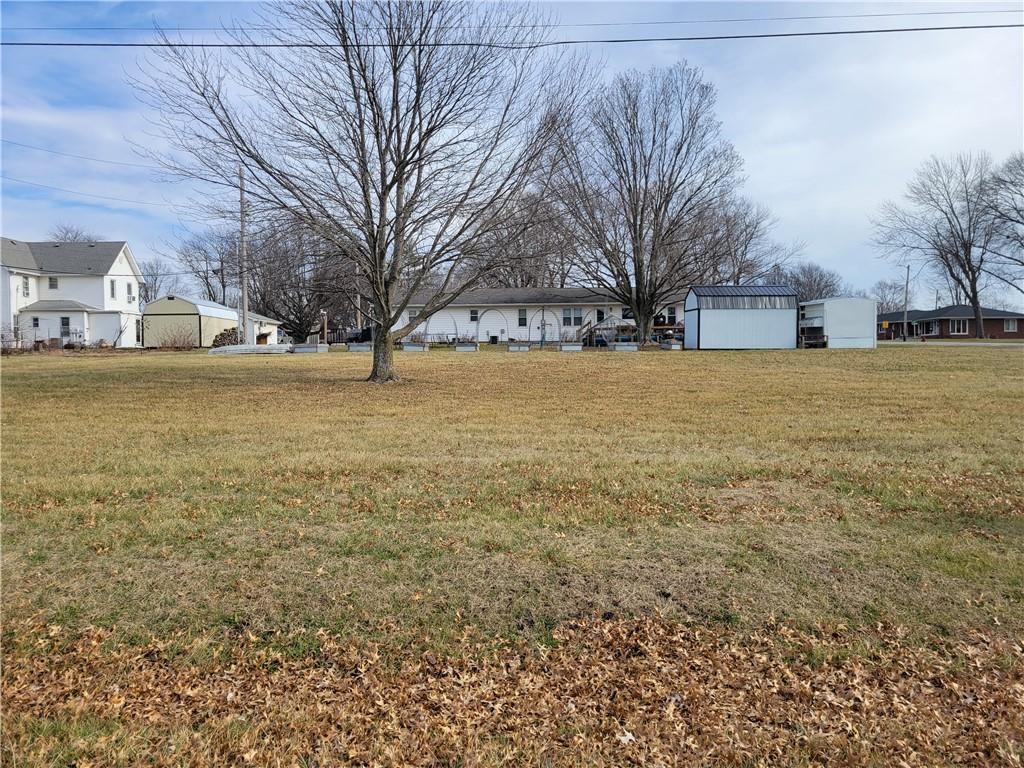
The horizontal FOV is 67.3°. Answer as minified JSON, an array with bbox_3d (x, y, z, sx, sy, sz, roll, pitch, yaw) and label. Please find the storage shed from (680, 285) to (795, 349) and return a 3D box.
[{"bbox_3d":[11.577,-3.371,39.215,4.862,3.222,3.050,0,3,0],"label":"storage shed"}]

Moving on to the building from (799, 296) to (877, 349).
[{"bbox_3d":[17.750,-3.290,42.000,2.550,2.660,4.000,0,4,0],"label":"building"}]

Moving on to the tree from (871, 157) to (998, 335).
[{"bbox_3d":[43.933,-14.107,79.416,12.621,19.334,12.621,0,3,0],"label":"tree"}]

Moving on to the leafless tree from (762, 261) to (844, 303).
[{"bbox_3d":[39.746,-11.203,104.589,11.068,11.110,11.068,0,3,0],"label":"leafless tree"}]

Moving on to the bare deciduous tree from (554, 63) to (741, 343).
[{"bbox_3d":[8.023,-10.544,45.538,10.681,16.661,10.681,0,3,0],"label":"bare deciduous tree"}]

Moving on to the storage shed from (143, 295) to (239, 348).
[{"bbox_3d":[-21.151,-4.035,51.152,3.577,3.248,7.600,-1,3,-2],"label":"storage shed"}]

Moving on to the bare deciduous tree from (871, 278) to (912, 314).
[{"bbox_3d":[61.435,-11.974,124.582,6.594,10.175,6.594,0,3,0],"label":"bare deciduous tree"}]

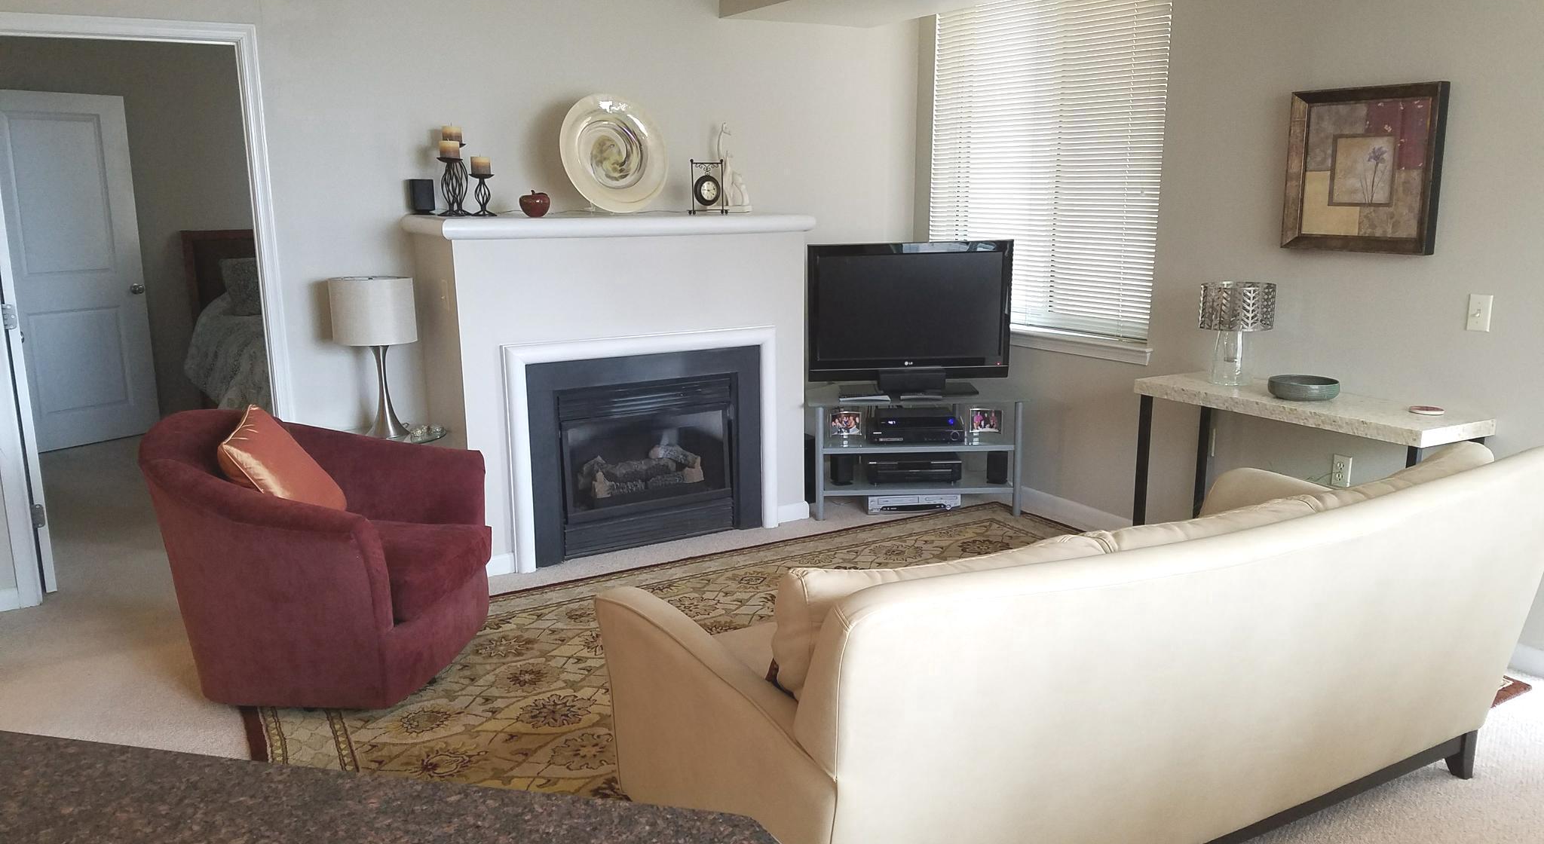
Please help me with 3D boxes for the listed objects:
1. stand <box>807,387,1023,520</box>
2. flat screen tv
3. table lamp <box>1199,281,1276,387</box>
[{"bbox_3d":[0.658,0.121,5.485,1.000,0.555,0.500,-1,12,-2],"label":"stand"},{"bbox_3d":[0.630,-0.488,5.387,0.930,0.688,0.250,-1,12,-2],"label":"flat screen tv"},{"bbox_3d":[1.703,-0.320,4.264,0.252,0.368,0.252,-8,14,-29],"label":"table lamp"}]

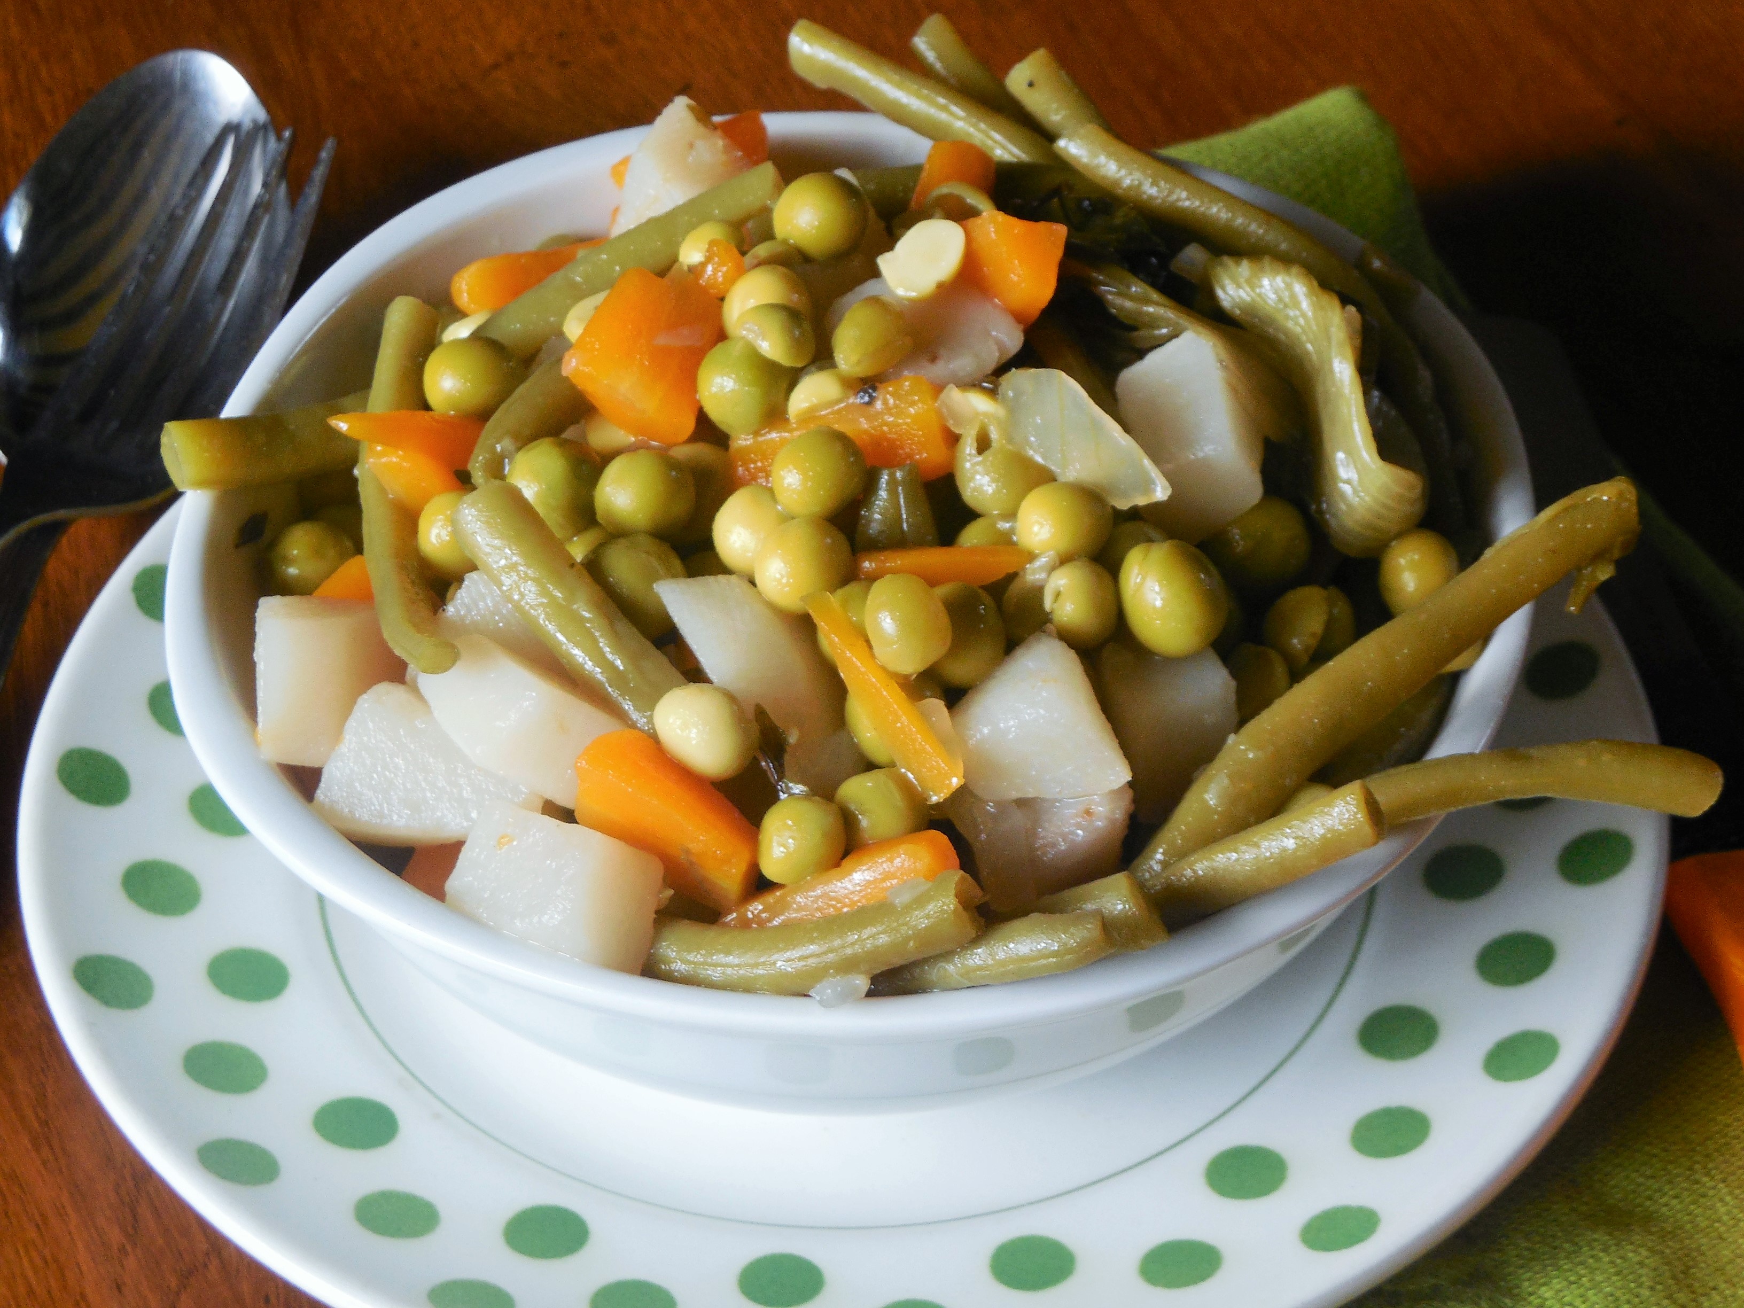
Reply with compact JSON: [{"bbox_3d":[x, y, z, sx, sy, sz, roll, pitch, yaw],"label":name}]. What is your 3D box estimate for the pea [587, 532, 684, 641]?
[{"bbox_3d":[-0.025,-0.007,0.495,0.011,0.011,0.011,0,43,0],"label":"pea"}]

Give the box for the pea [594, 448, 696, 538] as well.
[{"bbox_3d":[-0.022,-0.016,0.470,0.010,0.009,0.009,-1,43,0],"label":"pea"}]

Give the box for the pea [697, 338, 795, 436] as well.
[{"bbox_3d":[-0.013,-0.028,0.500,0.010,0.011,0.010,0,43,0],"label":"pea"}]

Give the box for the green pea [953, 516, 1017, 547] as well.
[{"bbox_3d":[0.013,-0.010,0.495,0.009,0.009,0.009,0,43,0],"label":"green pea"}]

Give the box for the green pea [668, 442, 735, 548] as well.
[{"bbox_3d":[-0.020,-0.017,0.502,0.010,0.011,0.010,0,43,0],"label":"green pea"}]

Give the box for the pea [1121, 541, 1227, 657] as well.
[{"bbox_3d":[0.031,-0.006,0.483,0.011,0.012,0.011,0,43,0],"label":"pea"}]

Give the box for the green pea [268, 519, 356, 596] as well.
[{"bbox_3d":[-0.058,-0.010,0.489,0.009,0.008,0.009,-1,43,0],"label":"green pea"}]

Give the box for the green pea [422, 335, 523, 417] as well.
[{"bbox_3d":[-0.042,-0.029,0.493,0.010,0.009,0.010,-1,43,0],"label":"green pea"}]

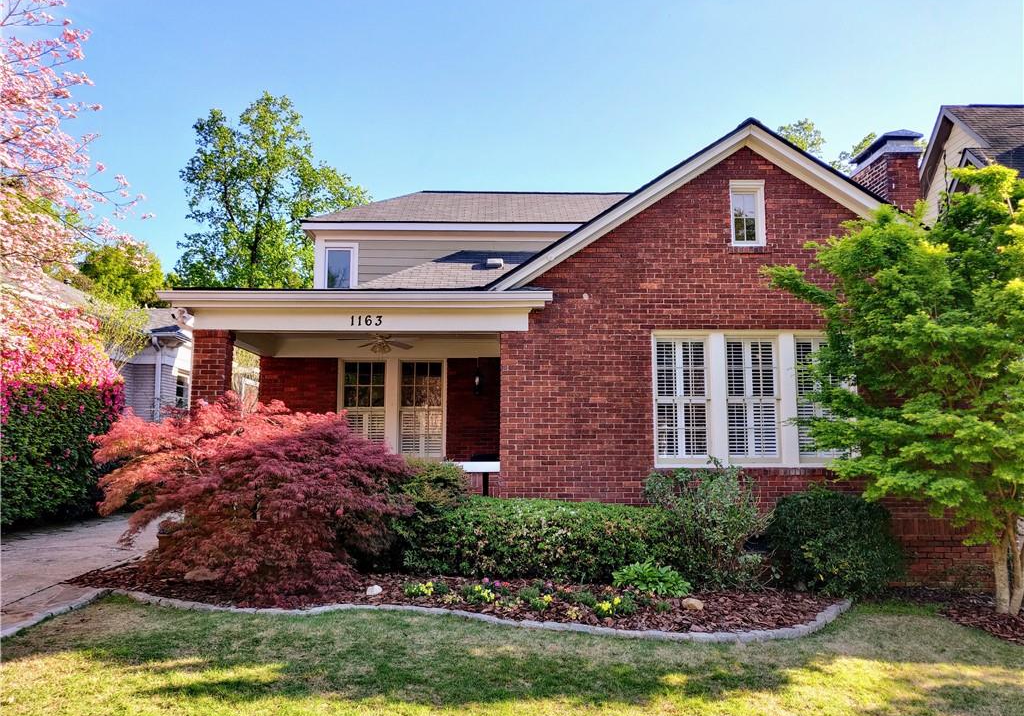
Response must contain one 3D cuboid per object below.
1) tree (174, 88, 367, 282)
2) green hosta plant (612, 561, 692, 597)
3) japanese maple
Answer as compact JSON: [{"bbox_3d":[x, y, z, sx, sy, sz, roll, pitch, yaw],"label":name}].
[{"bbox_3d":[-9.800,-3.171,29.572,8.200,15.700,8.000,0,-7,0],"label":"tree"},{"bbox_3d":[1.470,2.258,7.689,0.830,0.360,0.750,0,-7,0],"label":"green hosta plant"},{"bbox_3d":[-2.860,1.429,8.139,3.500,2.050,2.700,0,-7,0],"label":"japanese maple"}]

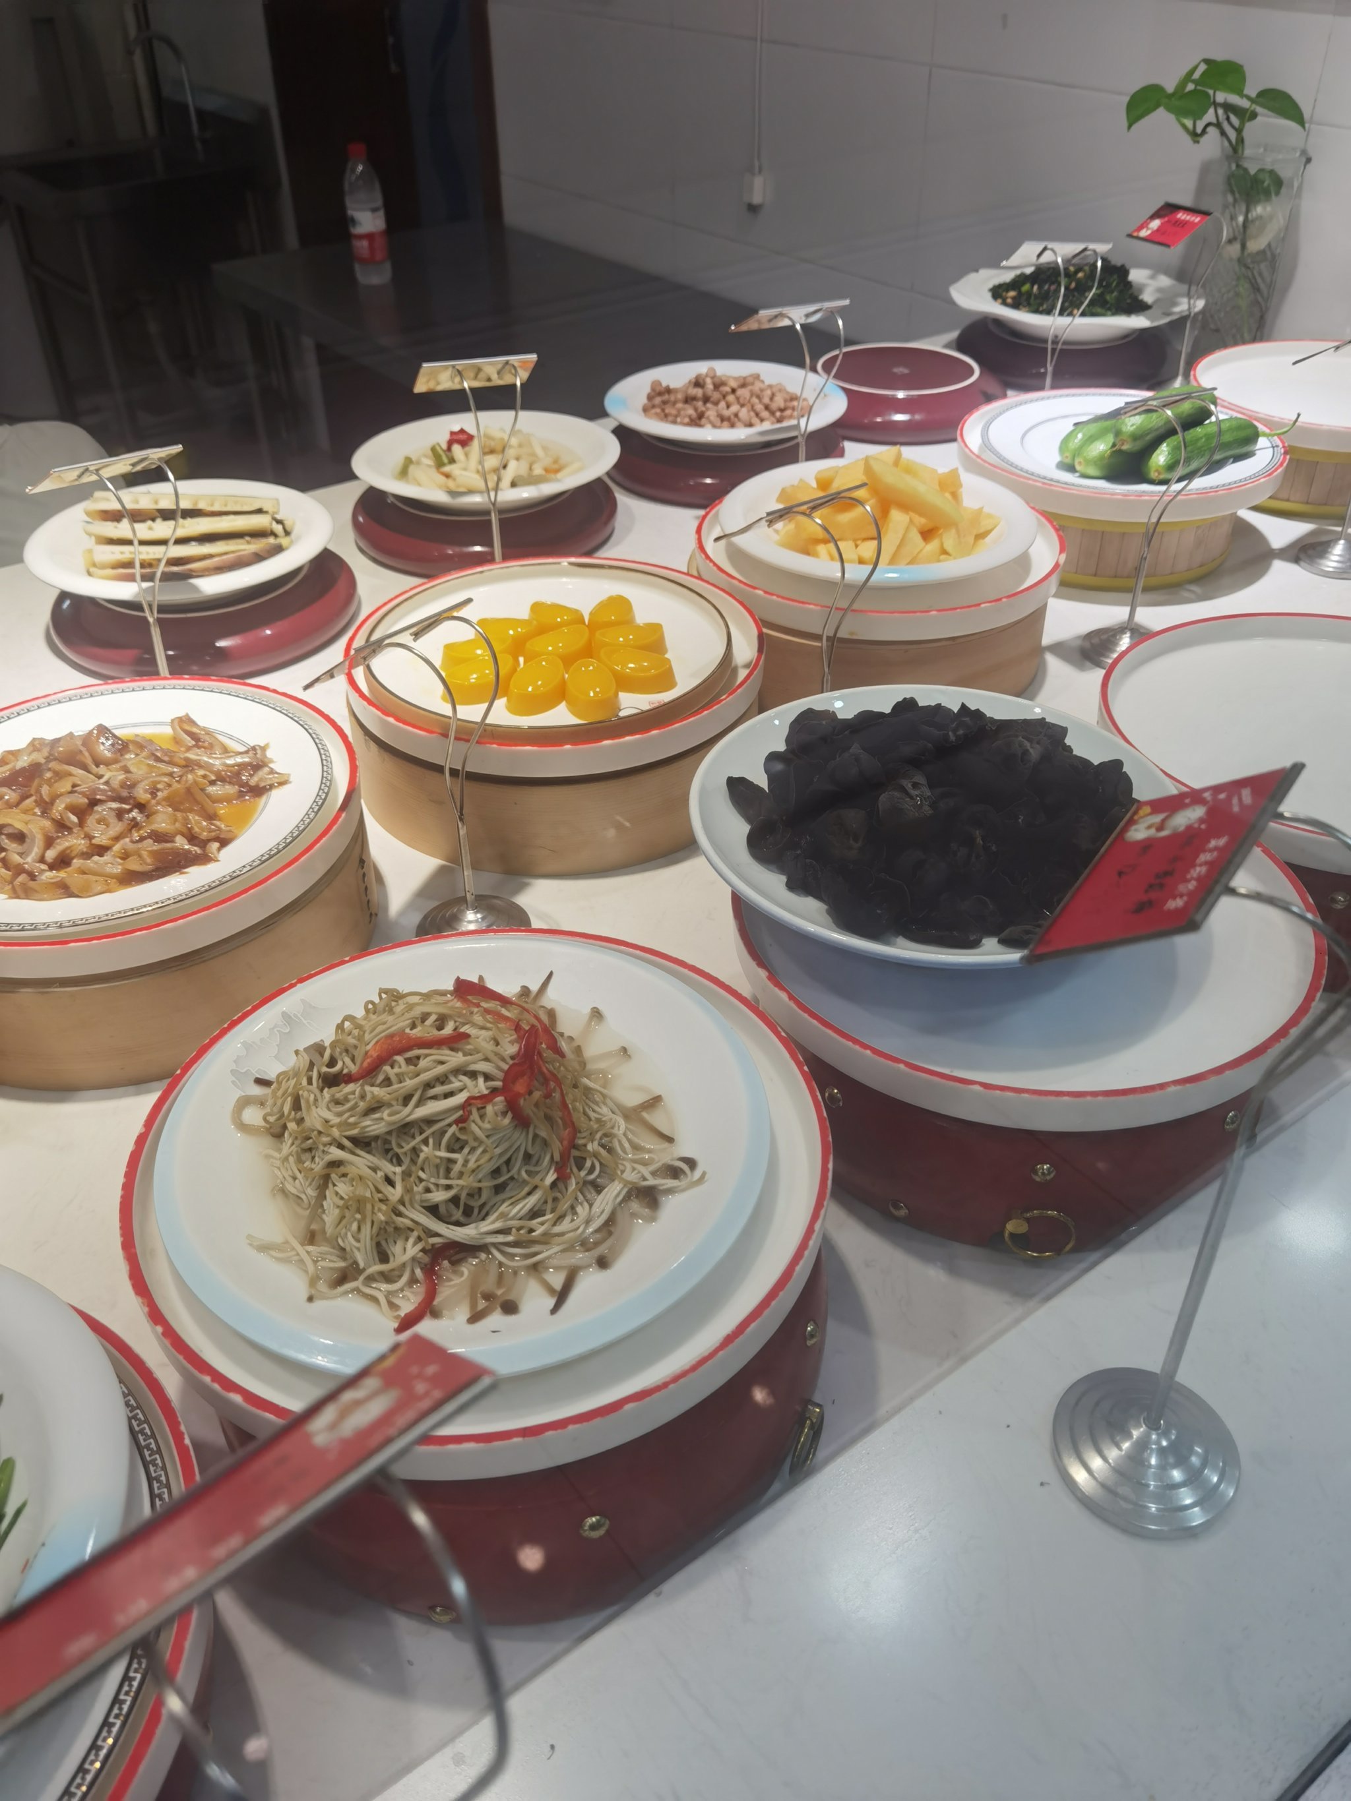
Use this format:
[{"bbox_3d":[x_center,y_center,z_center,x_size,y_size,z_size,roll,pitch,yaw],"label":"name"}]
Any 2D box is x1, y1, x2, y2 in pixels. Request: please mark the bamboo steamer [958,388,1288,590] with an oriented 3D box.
[{"bbox_3d":[0.413,-0.388,1.330,0.294,0.098,0.294,0,37,0],"label":"bamboo steamer"}]

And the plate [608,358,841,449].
[{"bbox_3d":[0.058,-0.570,1.637,0.288,0.034,0.288,-1,37,0],"label":"plate"}]

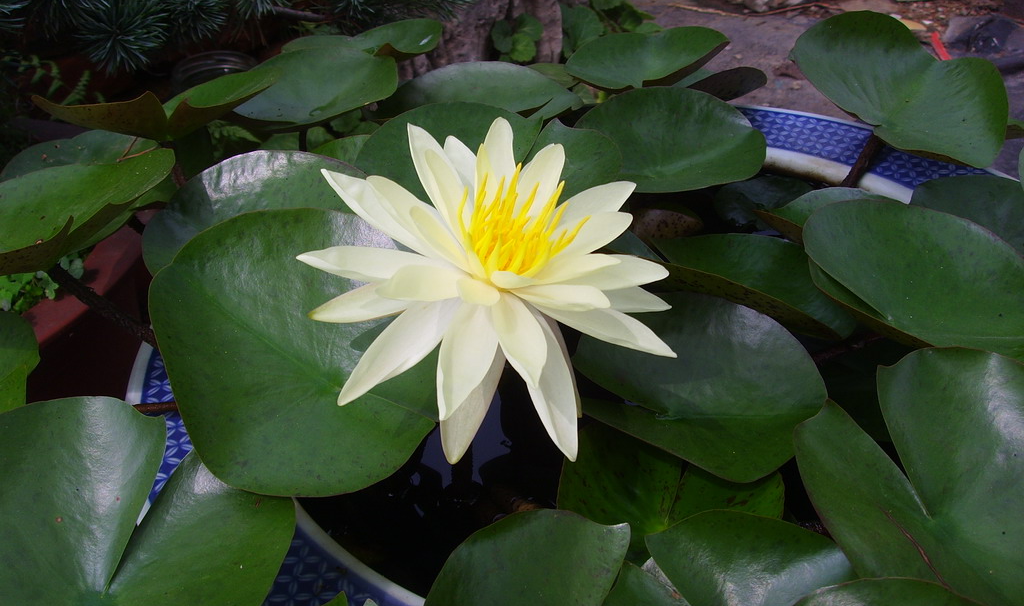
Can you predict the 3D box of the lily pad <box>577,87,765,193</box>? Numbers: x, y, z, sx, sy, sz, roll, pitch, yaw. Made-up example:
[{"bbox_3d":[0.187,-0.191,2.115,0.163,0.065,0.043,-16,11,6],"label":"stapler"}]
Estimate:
[{"bbox_3d":[0.084,-0.086,0.610,0.101,0.018,0.096,-4,43,0],"label":"lily pad"}]

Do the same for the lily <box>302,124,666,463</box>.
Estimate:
[{"bbox_3d":[-0.009,-0.005,0.430,0.138,0.068,0.128,-4,39,0],"label":"lily"}]

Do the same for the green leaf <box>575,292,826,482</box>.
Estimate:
[{"bbox_3d":[0.075,0.034,0.465,0.104,0.025,0.100,-6,41,2],"label":"green leaf"}]

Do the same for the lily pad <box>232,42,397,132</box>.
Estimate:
[{"bbox_3d":[-0.114,-0.124,0.660,0.098,0.022,0.088,-4,46,0],"label":"lily pad"}]

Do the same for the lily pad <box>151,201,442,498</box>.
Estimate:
[{"bbox_3d":[-0.083,0.019,0.450,0.118,0.022,0.128,-4,55,0],"label":"lily pad"}]

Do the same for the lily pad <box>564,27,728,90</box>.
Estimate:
[{"bbox_3d":[0.079,-0.144,0.680,0.096,0.020,0.075,-6,37,2],"label":"lily pad"}]

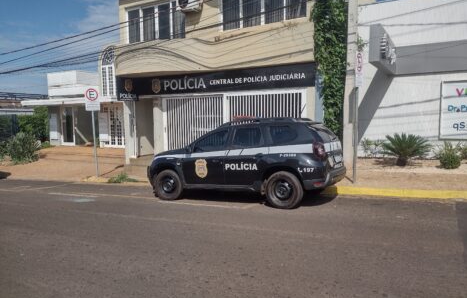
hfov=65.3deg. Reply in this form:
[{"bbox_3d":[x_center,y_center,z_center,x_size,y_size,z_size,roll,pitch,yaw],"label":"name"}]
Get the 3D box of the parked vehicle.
[{"bbox_3d":[0.122,0.194,8.039,4.370,1.740,1.850,-1,4,28],"label":"parked vehicle"}]

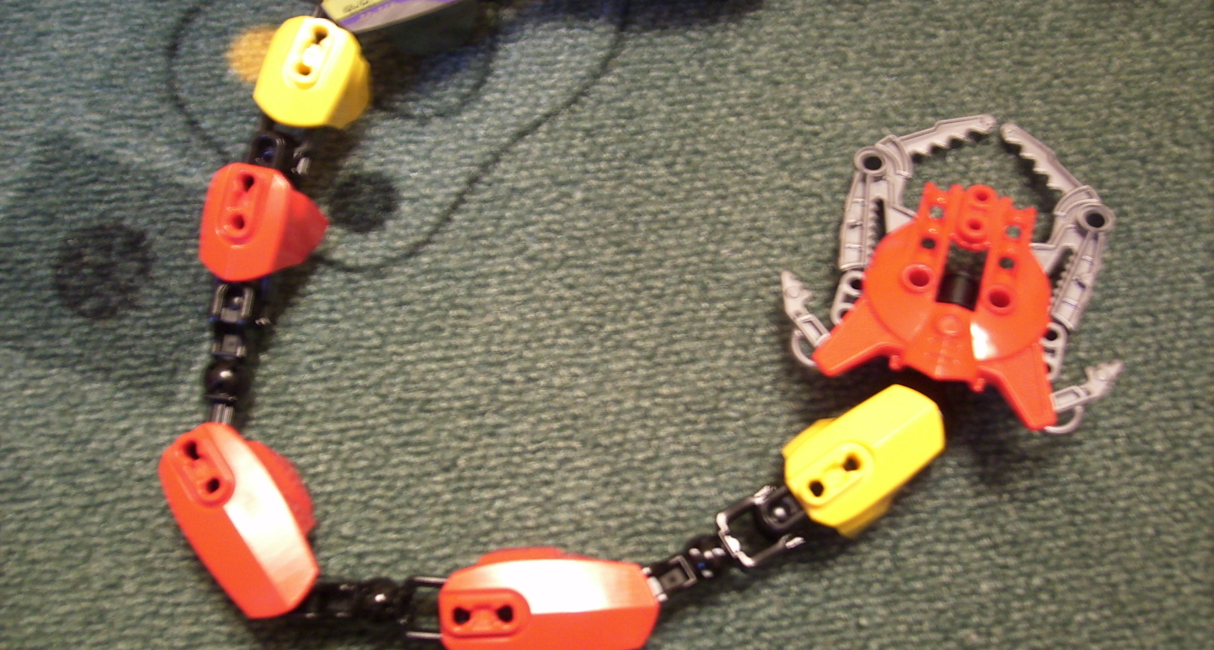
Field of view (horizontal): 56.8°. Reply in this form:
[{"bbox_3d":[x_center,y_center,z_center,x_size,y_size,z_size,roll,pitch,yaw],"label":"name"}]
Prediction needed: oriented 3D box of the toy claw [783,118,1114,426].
[{"bbox_3d":[0.088,-0.017,0.272,0.084,0.028,0.082,17,74,3],"label":"toy claw"}]

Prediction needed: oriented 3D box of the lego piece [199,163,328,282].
[{"bbox_3d":[-0.081,-0.021,0.258,0.026,0.020,0.026,7,74,0],"label":"lego piece"}]

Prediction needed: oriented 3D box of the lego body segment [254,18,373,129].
[{"bbox_3d":[-0.070,-0.056,0.261,0.026,0.020,0.026,17,74,3],"label":"lego body segment"}]

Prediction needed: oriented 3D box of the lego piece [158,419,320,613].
[{"bbox_3d":[-0.080,0.043,0.246,0.025,0.019,0.045,-34,78,-11],"label":"lego piece"}]

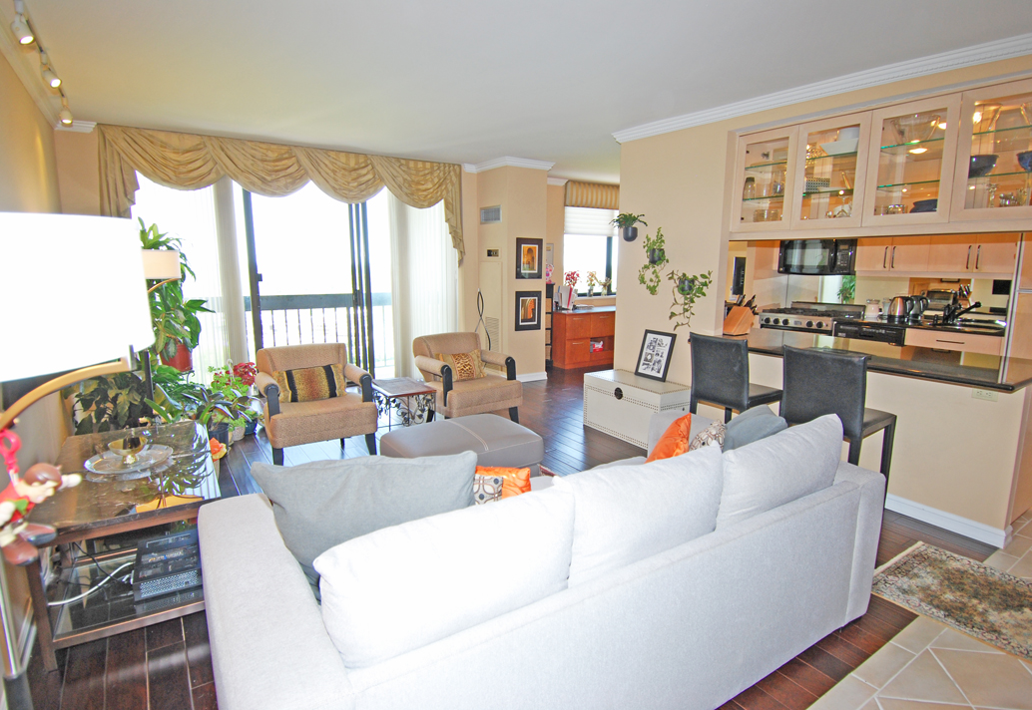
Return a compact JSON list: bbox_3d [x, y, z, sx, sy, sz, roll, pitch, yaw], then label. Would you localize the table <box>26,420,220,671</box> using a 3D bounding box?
[{"bbox_3d":[-1.863,0.791,2.624,0.630,0.535,1.310,-7,13,-34],"label":"table"}]

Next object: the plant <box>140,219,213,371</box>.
[{"bbox_3d":[-2.900,-0.473,4.451,0.620,1.270,0.580,-7,13,-34],"label":"plant"}]

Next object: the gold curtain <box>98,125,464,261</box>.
[{"bbox_3d":[-1.987,-1.490,5.330,3.365,1.101,0.170,-7,13,-34],"label":"gold curtain"}]

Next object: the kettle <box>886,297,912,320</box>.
[{"bbox_3d":[3.648,-0.426,5.040,0.160,0.250,0.220,-7,13,-34],"label":"kettle"}]

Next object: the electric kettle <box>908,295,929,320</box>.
[{"bbox_3d":[3.935,-0.443,5.188,0.160,0.240,0.210,-7,13,-34],"label":"electric kettle"}]

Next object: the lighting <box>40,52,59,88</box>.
[{"bbox_3d":[-2.388,-1.463,2.729,0.110,0.175,0.075,5,12,22],"label":"lighting"}]

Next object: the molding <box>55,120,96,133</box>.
[{"bbox_3d":[-3.637,-1.890,4.388,0.270,0.090,0.085,-7,13,-34],"label":"molding"}]

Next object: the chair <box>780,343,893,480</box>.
[{"bbox_3d":[1.886,0.457,3.139,0.510,1.010,0.430,-7,13,-34],"label":"chair"}]

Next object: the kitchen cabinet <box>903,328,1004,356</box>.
[{"bbox_3d":[3.910,0.274,4.734,0.600,0.890,0.665,-7,13,-34],"label":"kitchen cabinet"}]

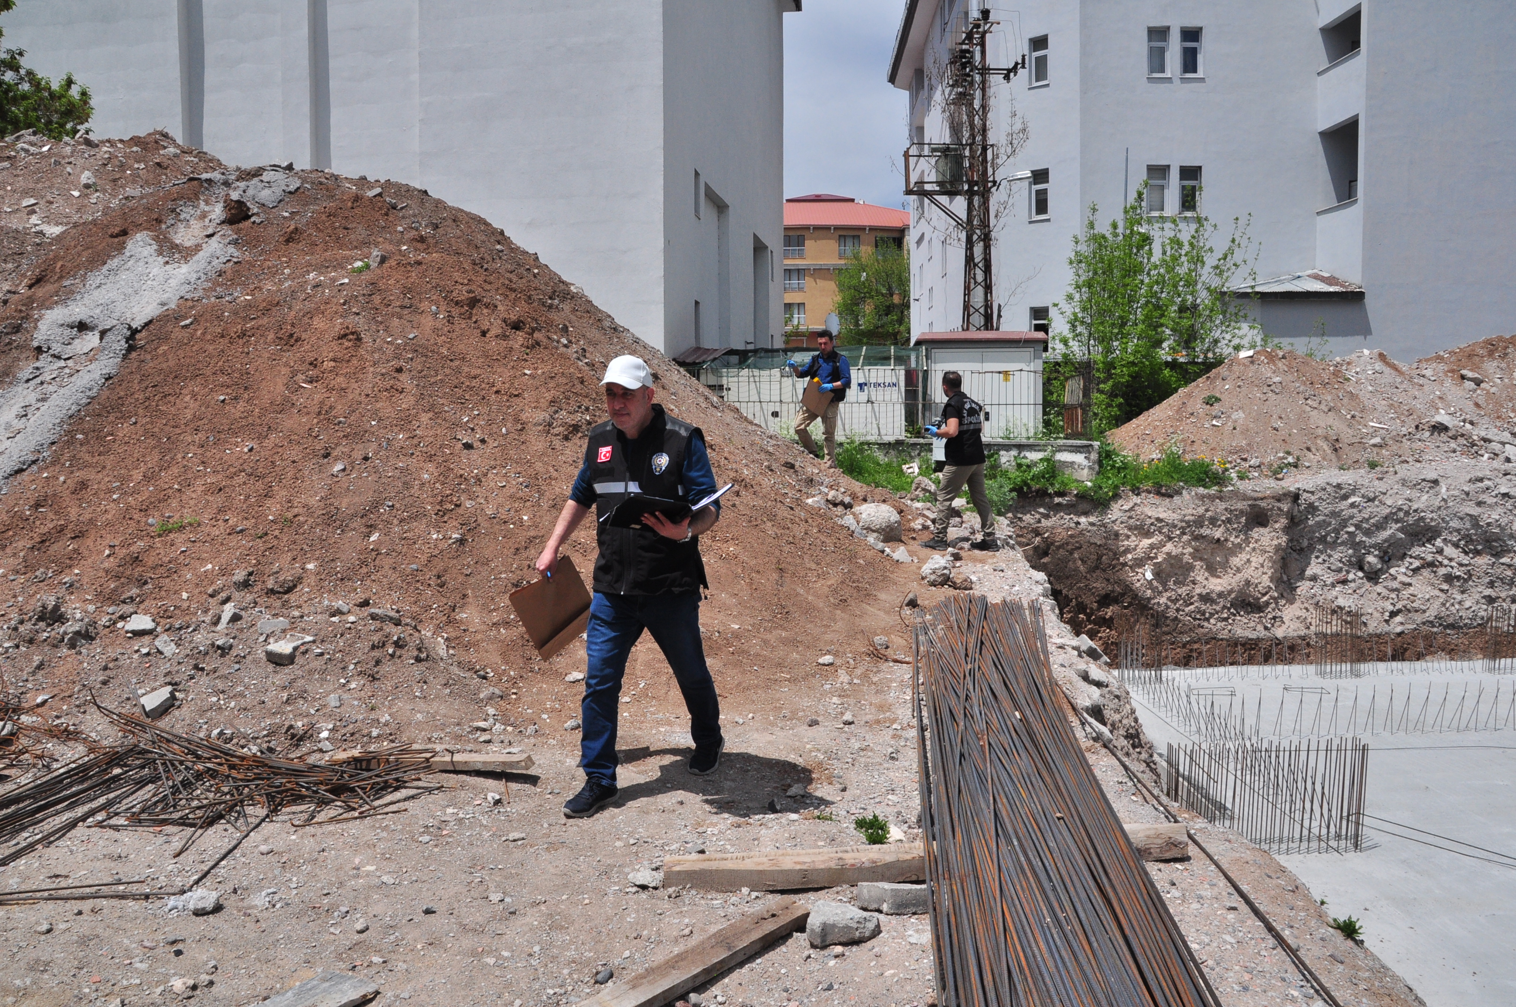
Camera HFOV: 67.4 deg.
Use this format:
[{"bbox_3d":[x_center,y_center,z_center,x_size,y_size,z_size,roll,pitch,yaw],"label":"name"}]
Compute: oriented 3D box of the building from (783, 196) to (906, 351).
[{"bbox_3d":[7.051,-18.436,98.691,20.000,15.300,14.000,-1,6,-3],"label":"building"}]

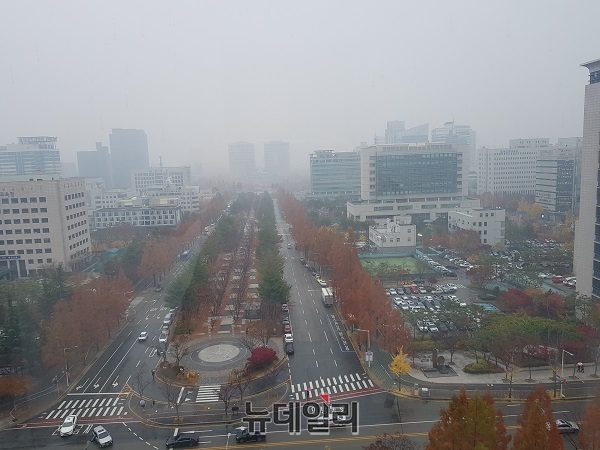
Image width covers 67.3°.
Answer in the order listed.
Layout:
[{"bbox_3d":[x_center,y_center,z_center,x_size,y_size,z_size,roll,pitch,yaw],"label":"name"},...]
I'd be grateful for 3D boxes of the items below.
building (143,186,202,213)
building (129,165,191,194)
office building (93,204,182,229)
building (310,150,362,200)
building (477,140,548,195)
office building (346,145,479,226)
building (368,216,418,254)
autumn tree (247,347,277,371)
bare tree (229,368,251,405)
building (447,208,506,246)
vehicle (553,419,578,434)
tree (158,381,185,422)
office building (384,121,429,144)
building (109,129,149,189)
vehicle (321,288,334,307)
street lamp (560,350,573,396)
[{"bbox_3d":[-108.600,-20.850,385.960,46.580,22.870,20.000,-3,8,-4],"label":"building"},{"bbox_3d":[-130.336,-33.773,428.599,49.000,41.400,24.000,-3,8,-4],"label":"building"},{"bbox_3d":[-116.862,-5.868,326.071,58.000,14.000,14.000,-2,8,2],"label":"office building"},{"bbox_3d":[32.140,-43.550,417.280,46.950,48.020,20.000,-3,8,-4],"label":"building"},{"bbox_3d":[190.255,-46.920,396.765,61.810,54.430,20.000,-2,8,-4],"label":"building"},{"bbox_3d":[71.360,-26.690,288.940,79.970,48.820,26.000,-3,8,-4],"label":"office building"},{"bbox_3d":[42.560,3.540,207.600,16.230,14.740,19.000,-3,8,-4],"label":"building"},{"bbox_3d":[-7.918,27.248,94.221,6.000,3.600,5.600,-2,8,-4],"label":"autumn tree"},{"bbox_3d":[-10.730,28.410,79.160,3.890,6.750,3.890,-3,8,-4],"label":"bare tree"},{"bbox_3d":[86.337,-0.103,220.642,16.000,16.900,25.000,-2,8,-4],"label":"building"},{"bbox_3d":[39.364,30.407,68.242,4.550,1.480,1.850,-2,8,-4],"label":"vehicle"},{"bbox_3d":[-21.332,29.446,75.434,3.930,7.180,3.930,-3,8,-4],"label":"tree"},{"bbox_3d":[169.529,-117.519,738.783,70.740,101.310,36.000,-2,8,-4],"label":"office building"},{"bbox_3d":[-253.726,-92.749,672.963,43.000,99.000,34.000,-3,8,-4],"label":"building"},{"bbox_3d":[8.180,21.717,134.891,2.400,3.400,8.500,-3,8,-4],"label":"vehicle"},{"bbox_3d":[45.282,25.620,76.339,0.400,8.350,2.200,-2,8,-4],"label":"street lamp"}]

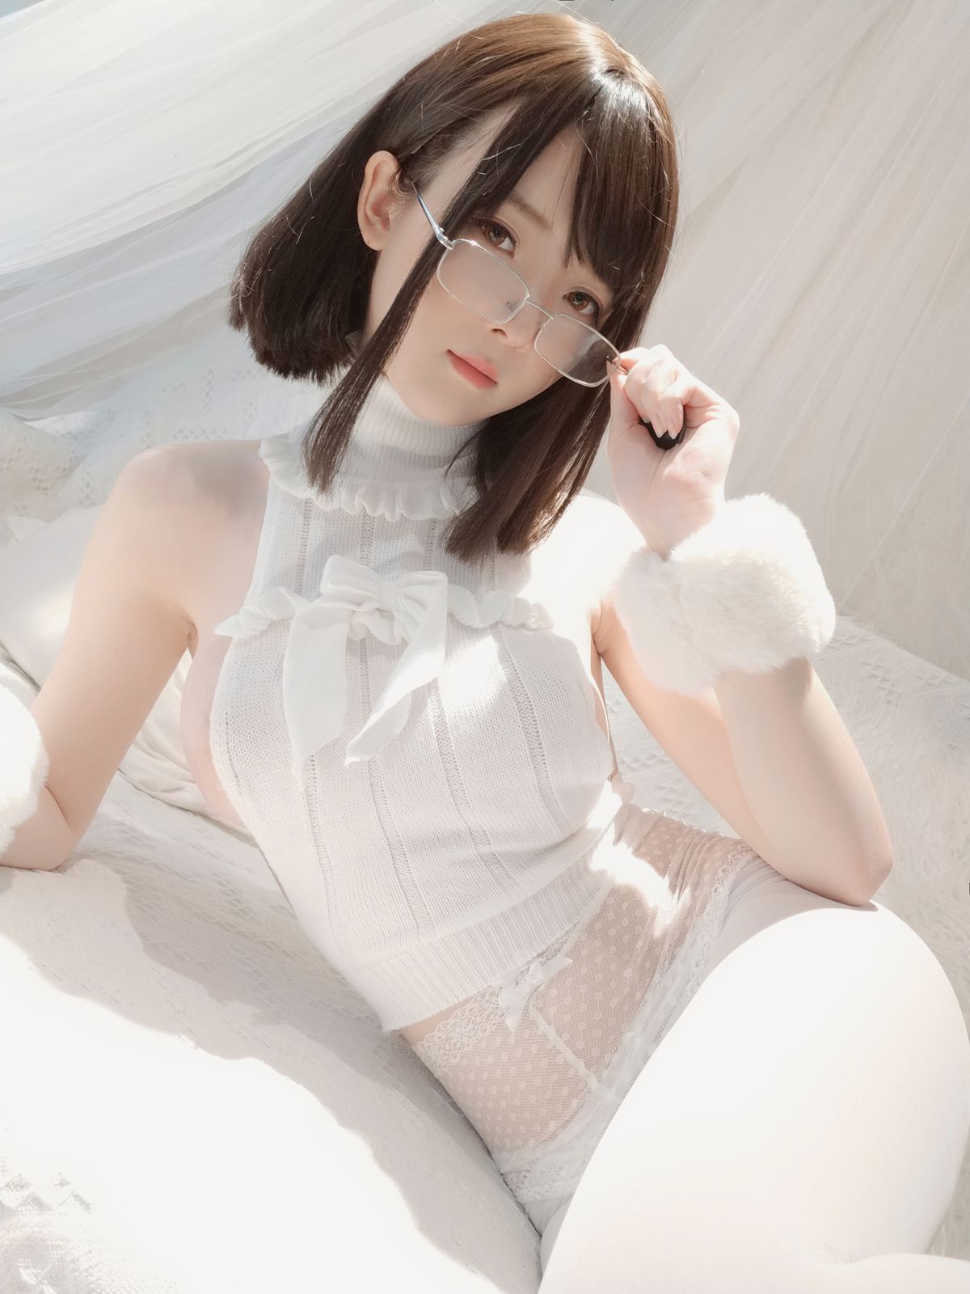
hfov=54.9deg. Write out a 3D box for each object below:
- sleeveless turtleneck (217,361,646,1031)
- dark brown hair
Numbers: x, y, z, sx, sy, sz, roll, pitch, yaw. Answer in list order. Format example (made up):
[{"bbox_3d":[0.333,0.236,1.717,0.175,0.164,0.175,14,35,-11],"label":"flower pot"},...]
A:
[{"bbox_3d":[-0.049,0.038,0.697,0.285,0.440,0.210,-12,4,-6],"label":"sleeveless turtleneck"},{"bbox_3d":[-0.018,-0.236,0.616,0.210,0.315,0.230,17,28,-27],"label":"dark brown hair"}]

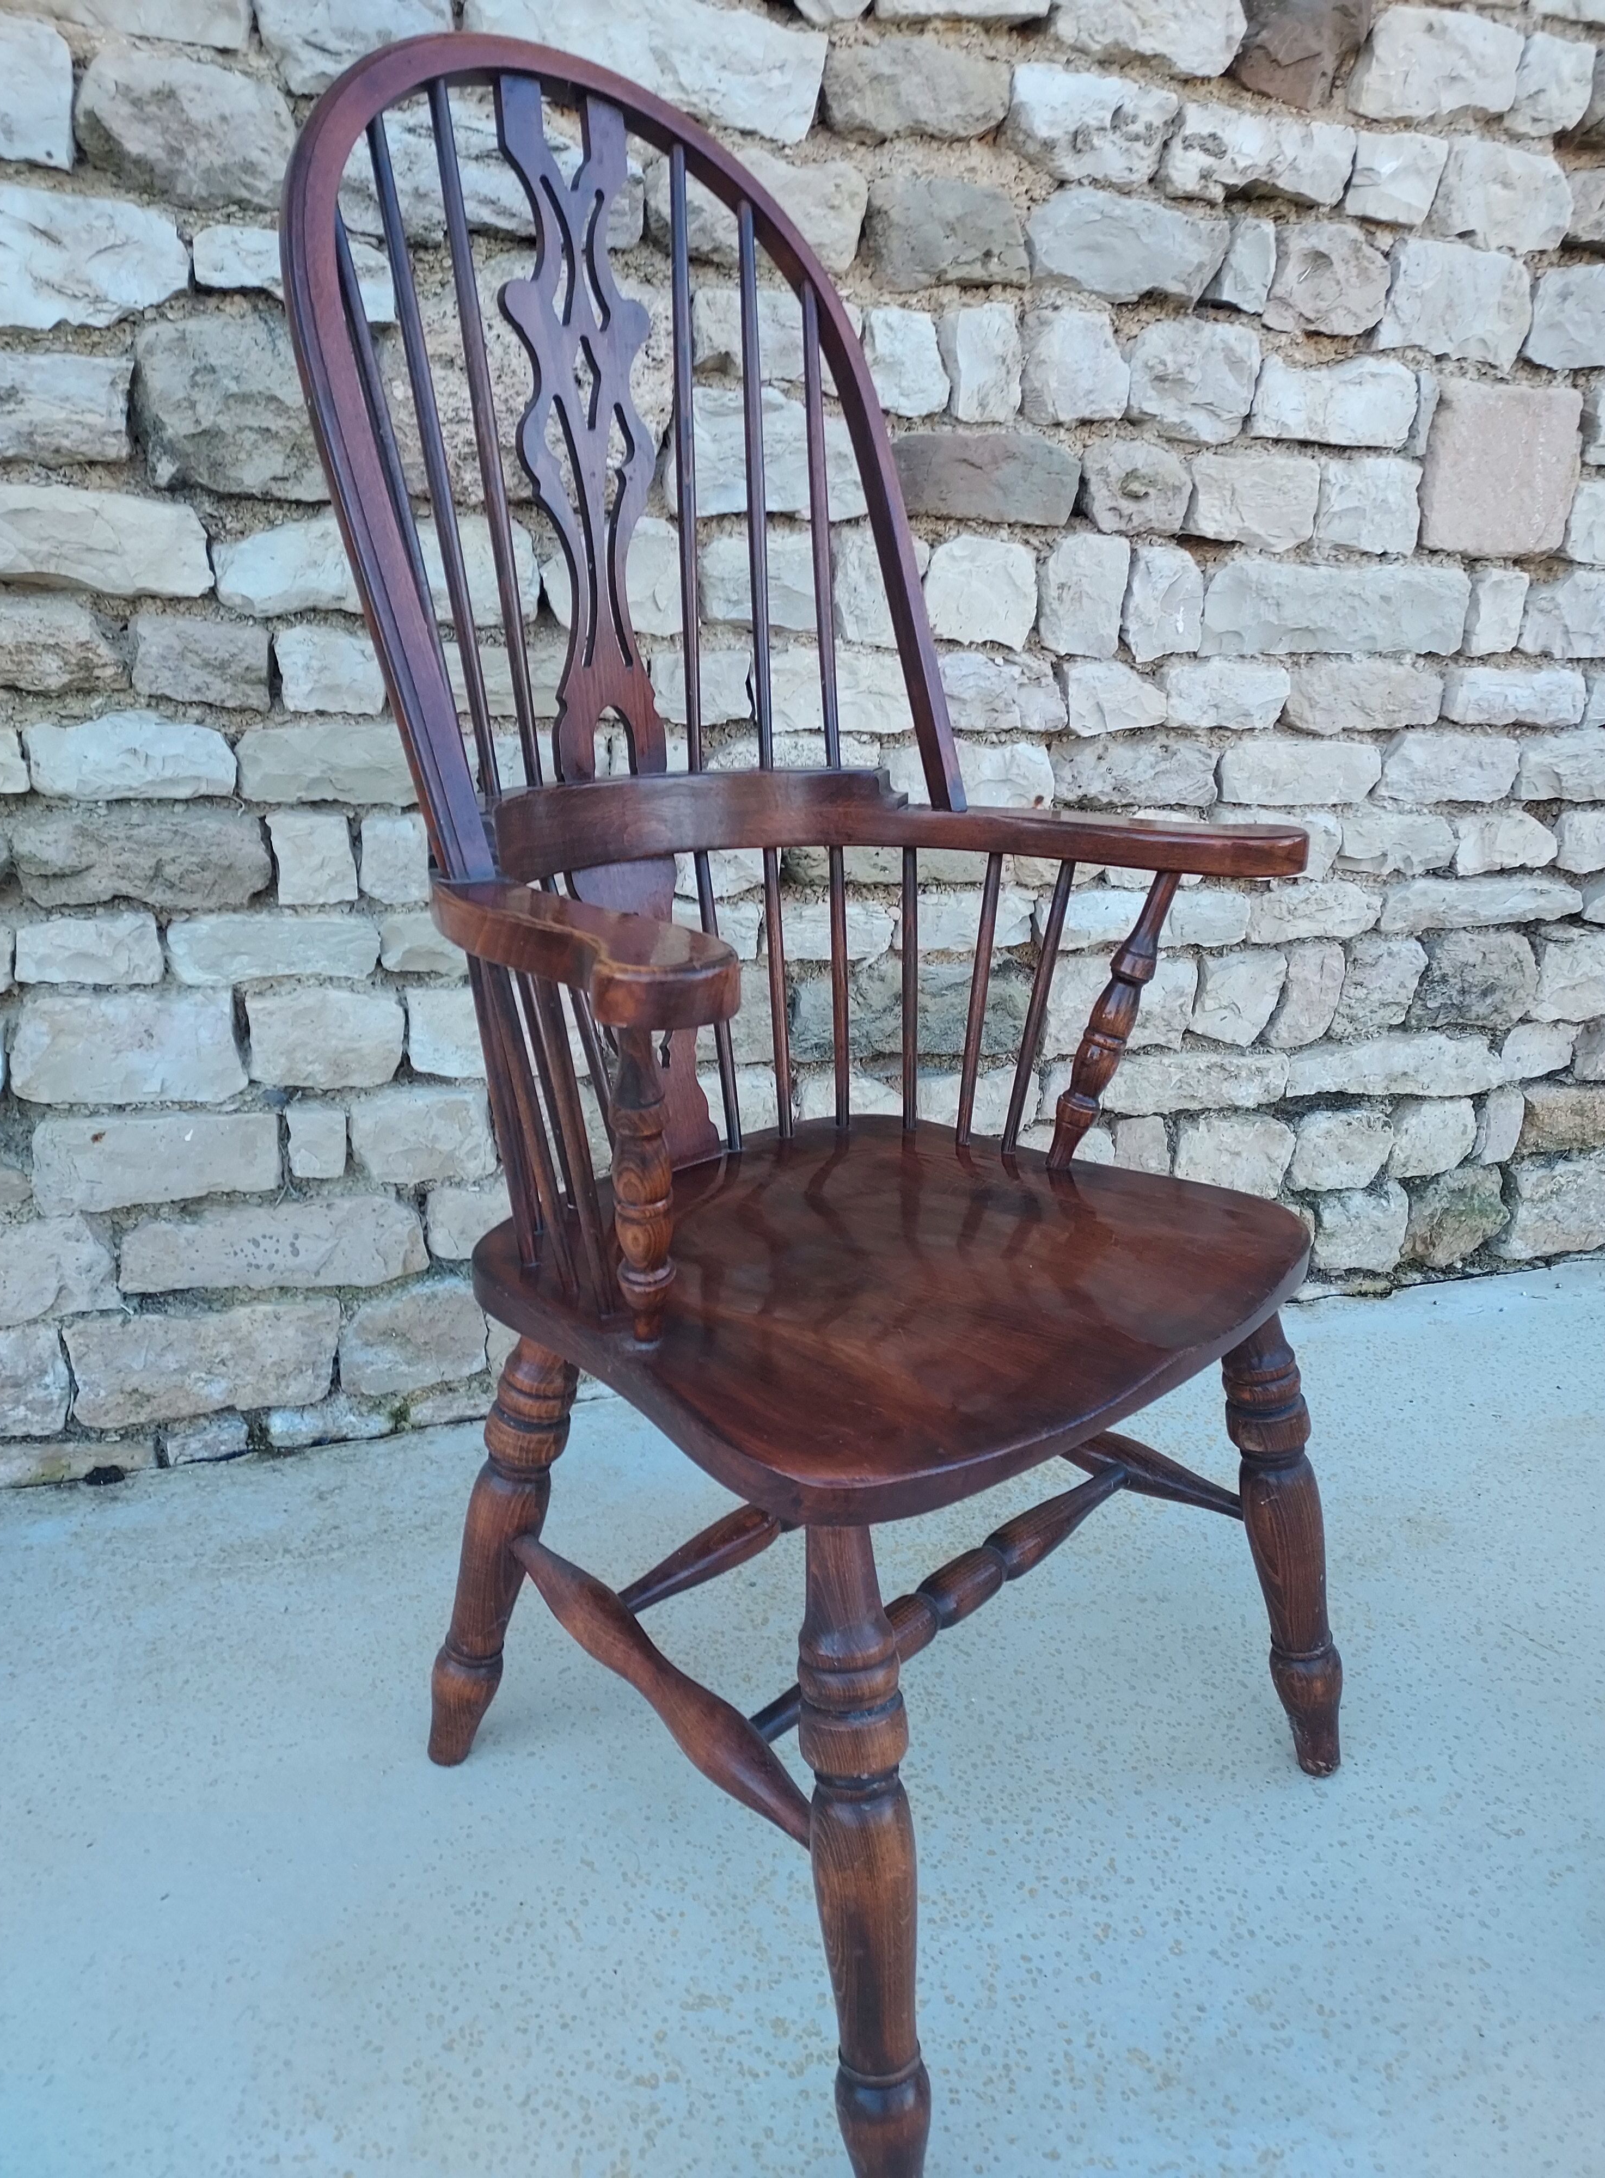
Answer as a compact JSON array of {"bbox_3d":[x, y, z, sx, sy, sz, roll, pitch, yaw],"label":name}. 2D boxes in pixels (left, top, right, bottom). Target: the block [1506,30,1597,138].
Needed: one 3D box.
[{"bbox_3d":[0.724,-0.999,1.524,0.099,0.085,0.110,-5,22,-18],"label":"block"}]

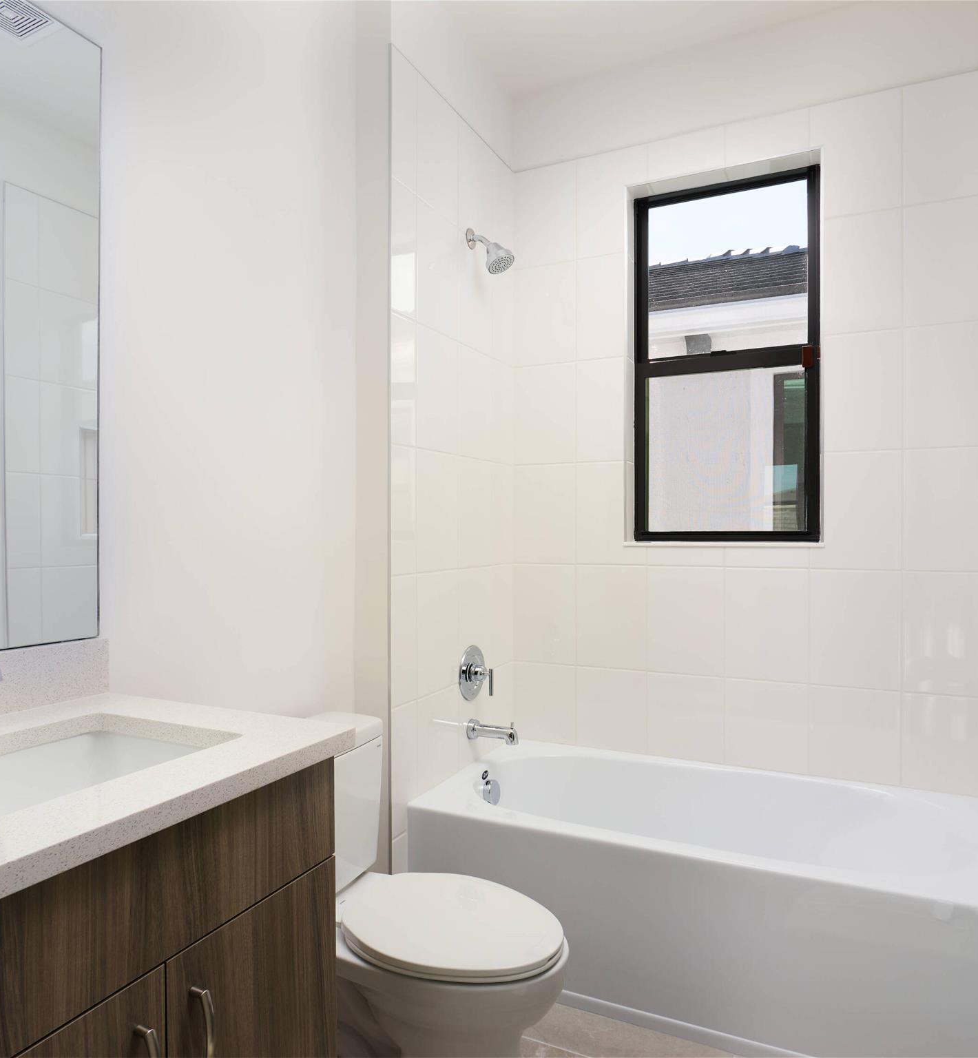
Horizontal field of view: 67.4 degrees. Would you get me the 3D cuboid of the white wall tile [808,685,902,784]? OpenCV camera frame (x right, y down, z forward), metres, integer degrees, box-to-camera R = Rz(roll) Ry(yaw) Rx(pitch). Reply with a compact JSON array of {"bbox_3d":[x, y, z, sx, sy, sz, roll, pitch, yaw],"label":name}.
[{"bbox_3d":[1.116,0.627,2.241,0.253,0.278,0.010,0,0,26],"label":"white wall tile"}]

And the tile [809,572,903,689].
[{"bbox_3d":[1.114,0.307,2.235,0.253,0.360,0.010,0,0,25],"label":"tile"}]

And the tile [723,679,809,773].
[{"bbox_3d":[0.888,0.627,2.350,0.253,0.278,0.010,0,0,26],"label":"tile"}]

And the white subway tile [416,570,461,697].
[{"bbox_3d":[-0.155,0.308,2.216,0.010,0.360,0.259,0,0,25],"label":"white subway tile"}]

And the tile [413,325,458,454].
[{"bbox_3d":[-0.156,-0.413,2.211,0.010,0.361,0.256,0,0,26],"label":"tile"}]

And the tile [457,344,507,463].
[{"bbox_3d":[-0.020,-0.415,2.496,0.010,0.361,0.376,0,0,26],"label":"tile"}]

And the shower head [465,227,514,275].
[{"bbox_3d":[0.010,-0.904,2.368,0.158,0.157,0.090,0,0,25],"label":"shower head"}]

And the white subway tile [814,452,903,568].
[{"bbox_3d":[1.123,-0.056,2.252,0.254,0.362,0.010,0,0,26],"label":"white subway tile"}]

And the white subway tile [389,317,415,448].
[{"bbox_3d":[-0.239,-0.412,2.038,0.010,0.361,0.129,0,0,26],"label":"white subway tile"}]

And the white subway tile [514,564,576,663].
[{"bbox_3d":[0.205,0.306,2.674,0.246,0.361,0.010,0,0,26],"label":"white subway tile"}]

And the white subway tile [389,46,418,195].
[{"bbox_3d":[-0.241,-1.142,2.052,0.010,0.353,0.129,0,0,26],"label":"white subway tile"}]

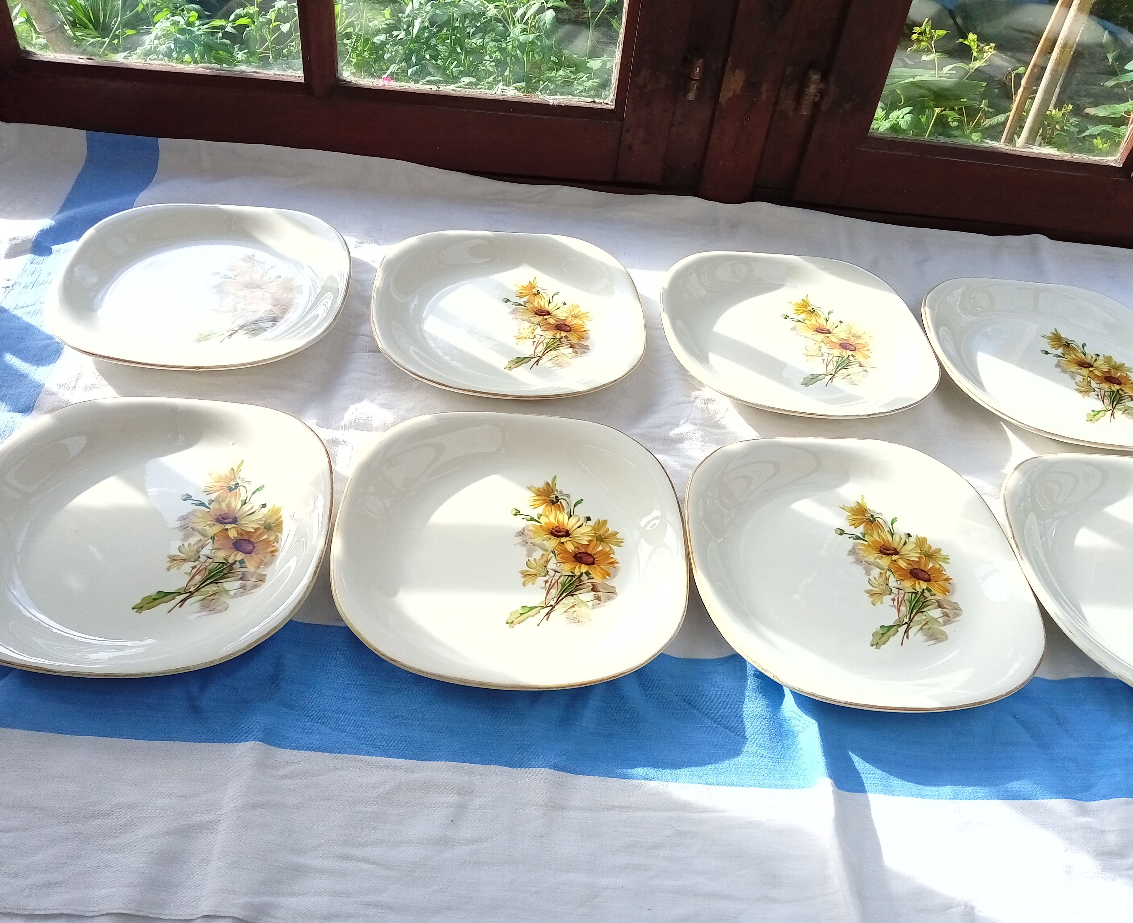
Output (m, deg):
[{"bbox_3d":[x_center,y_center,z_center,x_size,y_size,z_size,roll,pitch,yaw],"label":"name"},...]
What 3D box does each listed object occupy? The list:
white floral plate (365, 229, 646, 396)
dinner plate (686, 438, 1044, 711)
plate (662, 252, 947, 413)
[{"bbox_3d":[-0.051,-0.126,0.869,0.236,0.026,0.242,2,44,-7],"label":"white floral plate"},{"bbox_3d":[0.200,0.074,0.695,0.236,0.026,0.242,2,44,-6],"label":"dinner plate"},{"bbox_3d":[0.202,-0.112,0.889,0.236,0.026,0.242,1,44,-7],"label":"plate"}]

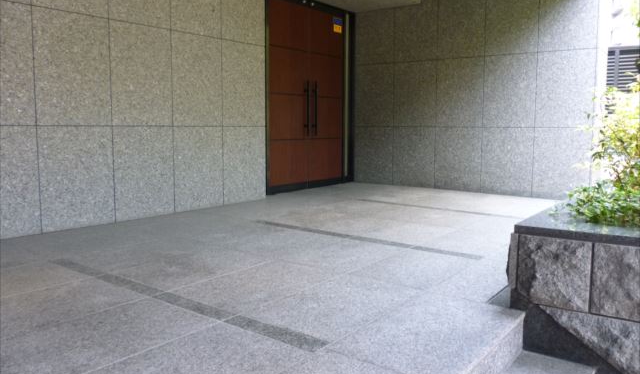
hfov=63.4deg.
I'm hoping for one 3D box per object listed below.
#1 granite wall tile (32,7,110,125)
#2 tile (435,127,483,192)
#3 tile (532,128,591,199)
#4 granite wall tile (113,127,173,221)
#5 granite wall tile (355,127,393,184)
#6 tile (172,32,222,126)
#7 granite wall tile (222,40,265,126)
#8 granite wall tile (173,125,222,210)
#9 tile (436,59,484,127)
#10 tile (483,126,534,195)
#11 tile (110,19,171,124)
[{"bbox_3d":[-1.977,-0.936,4.148,0.030,0.894,0.625,5,8,37],"label":"granite wall tile"},{"bbox_3d":[1.796,-0.368,6.775,0.631,0.825,0.030,5,8,37],"label":"tile"},{"bbox_3d":[2.825,-0.276,6.067,0.622,0.833,0.030,5,8,37],"label":"tile"},{"bbox_3d":[-1.600,-0.134,4.745,0.030,0.834,0.632,5,8,37],"label":"granite wall tile"},{"bbox_3d":[0.781,-0.463,7.541,0.658,0.825,0.030,5,8,37],"label":"granite wall tile"},{"bbox_3d":[-1.187,-1.021,4.990,0.030,0.858,0.606,5,8,37],"label":"tile"},{"bbox_3d":[-0.808,-1.078,5.491,0.030,0.858,0.648,5,8,37],"label":"granite wall tile"},{"bbox_3d":[-1.212,-0.194,5.184,0.030,0.825,0.620,5,8,37],"label":"granite wall tile"},{"bbox_3d":[1.823,-1.214,6.723,0.634,0.876,0.030,5,8,37],"label":"tile"},{"bbox_3d":[2.298,-0.321,6.396,0.631,0.825,0.030,5,8,37],"label":"tile"},{"bbox_3d":[-1.584,-0.985,4.594,0.030,0.880,0.620,5,8,37],"label":"tile"}]

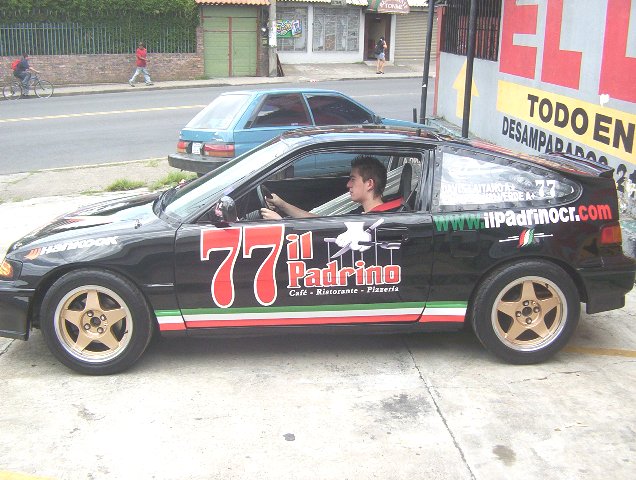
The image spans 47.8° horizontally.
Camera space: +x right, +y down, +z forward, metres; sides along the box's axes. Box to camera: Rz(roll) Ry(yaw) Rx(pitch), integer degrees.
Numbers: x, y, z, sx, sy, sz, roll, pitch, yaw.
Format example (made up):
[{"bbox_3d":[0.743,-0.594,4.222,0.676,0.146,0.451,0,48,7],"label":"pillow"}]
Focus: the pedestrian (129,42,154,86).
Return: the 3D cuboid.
[{"bbox_3d":[-6.955,-6.915,28.300,0.750,1.700,0.500,0,14,-7],"label":"pedestrian"}]

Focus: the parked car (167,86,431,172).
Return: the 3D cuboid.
[{"bbox_3d":[-0.087,-1.582,10.927,3.950,1.390,1.620,-10,17,-39],"label":"parked car"}]

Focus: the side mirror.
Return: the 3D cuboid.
[{"bbox_3d":[-0.456,-0.152,3.576,0.105,0.115,0.180,1,14,-2],"label":"side mirror"}]

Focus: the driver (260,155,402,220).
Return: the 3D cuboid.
[{"bbox_3d":[-0.067,-0.042,4.099,1.100,0.880,0.500,1,14,-2],"label":"driver"}]

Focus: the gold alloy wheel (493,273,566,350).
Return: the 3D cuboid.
[{"bbox_3d":[1.117,0.376,3.868,0.410,0.410,0.180,1,14,-2],"label":"gold alloy wheel"}]

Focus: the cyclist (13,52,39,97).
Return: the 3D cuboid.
[{"bbox_3d":[-10.350,-5.858,25.500,0.900,1.520,0.500,-2,14,-14],"label":"cyclist"}]

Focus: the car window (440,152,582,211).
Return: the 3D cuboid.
[{"bbox_3d":[0.992,-0.304,3.731,0.780,0.335,0.060,1,-8,-2],"label":"car window"}]

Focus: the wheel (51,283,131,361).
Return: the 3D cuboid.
[{"bbox_3d":[-1.167,0.420,3.803,0.410,0.410,0.180,1,14,-2],"label":"wheel"}]

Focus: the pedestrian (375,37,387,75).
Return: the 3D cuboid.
[{"bbox_3d":[2.741,-8.083,31.500,0.350,1.600,0.450,-8,16,-33],"label":"pedestrian"}]

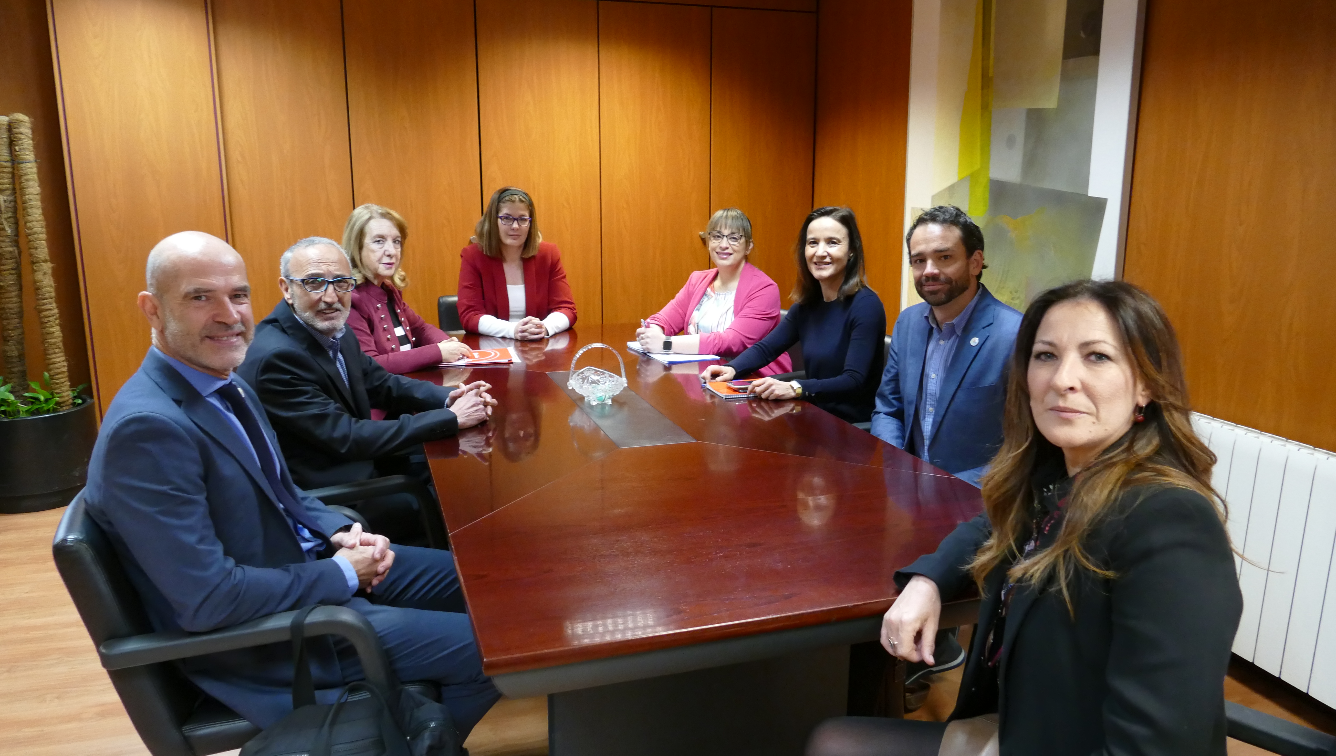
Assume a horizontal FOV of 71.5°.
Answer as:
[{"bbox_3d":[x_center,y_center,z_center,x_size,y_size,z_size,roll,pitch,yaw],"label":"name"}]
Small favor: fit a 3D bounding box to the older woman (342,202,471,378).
[{"bbox_3d":[-0.874,0.081,3.062,0.700,1.300,0.480,5,13,21],"label":"older woman"}]

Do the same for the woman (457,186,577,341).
[{"bbox_3d":[-0.651,-0.140,3.997,0.520,1.340,0.720,-3,13,-13],"label":"woman"}]

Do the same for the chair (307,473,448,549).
[{"bbox_3d":[-0.888,0.457,2.367,0.620,0.860,0.580,-4,13,-17],"label":"chair"}]

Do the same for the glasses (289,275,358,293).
[{"bbox_3d":[-0.840,-0.231,2.235,0.140,0.040,0.145,-9,15,-35],"label":"glasses"}]

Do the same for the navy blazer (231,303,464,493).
[{"bbox_3d":[-0.804,0.085,2.291,0.500,0.580,0.500,4,13,16],"label":"navy blazer"}]

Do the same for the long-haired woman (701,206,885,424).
[{"bbox_3d":[0.426,0.122,2.898,0.540,1.300,0.750,10,16,38],"label":"long-haired woman"}]

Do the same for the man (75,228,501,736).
[{"bbox_3d":[-0.680,0.380,1.709,0.770,1.290,0.570,1,12,4],"label":"man"}]

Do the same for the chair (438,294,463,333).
[{"bbox_3d":[-0.720,0.070,4.160,0.580,0.860,0.620,-4,13,-17],"label":"chair"}]

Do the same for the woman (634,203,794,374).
[{"bbox_3d":[0.191,-0.002,3.536,0.580,1.270,0.750,9,15,35],"label":"woman"}]

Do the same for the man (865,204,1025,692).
[{"bbox_3d":[0.672,0.236,2.327,0.550,1.320,0.720,11,16,41],"label":"man"}]

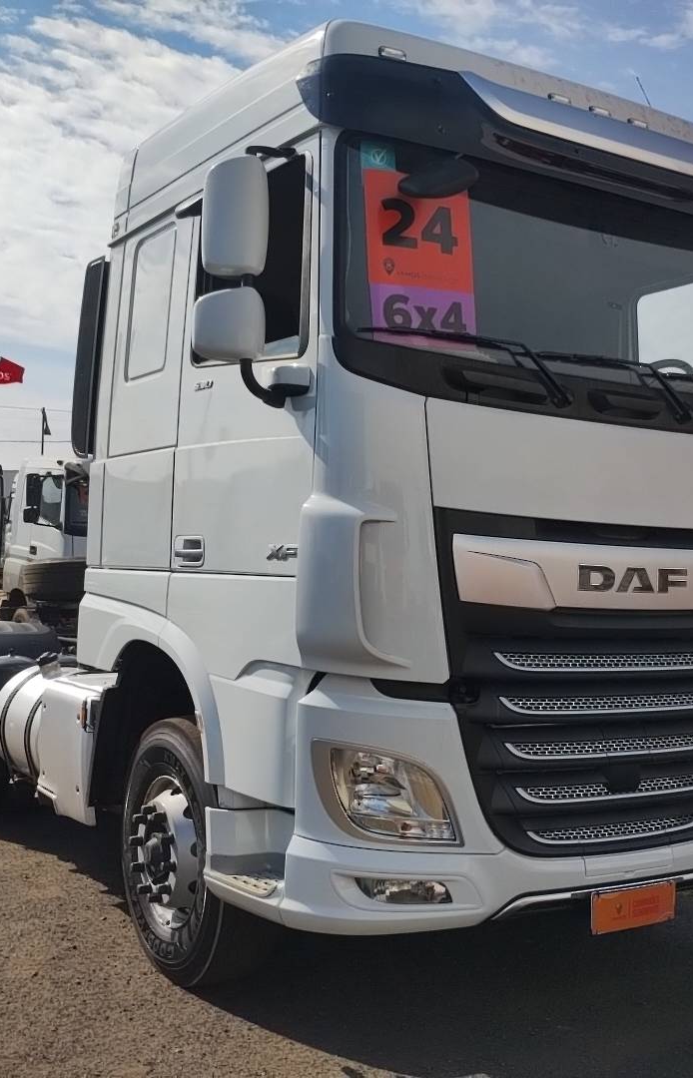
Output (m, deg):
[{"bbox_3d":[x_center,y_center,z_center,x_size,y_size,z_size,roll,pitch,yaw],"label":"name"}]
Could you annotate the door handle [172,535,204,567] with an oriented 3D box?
[{"bbox_3d":[-0.565,0.042,4.165,0.045,0.108,0.215,3,-2,-33],"label":"door handle"}]

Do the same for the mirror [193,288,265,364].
[{"bbox_3d":[-0.358,-0.650,3.552,0.220,0.235,0.120,3,-1,-23],"label":"mirror"}]

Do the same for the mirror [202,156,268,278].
[{"bbox_3d":[-0.341,-0.983,3.551,0.205,0.380,0.115,3,-1,-23],"label":"mirror"}]

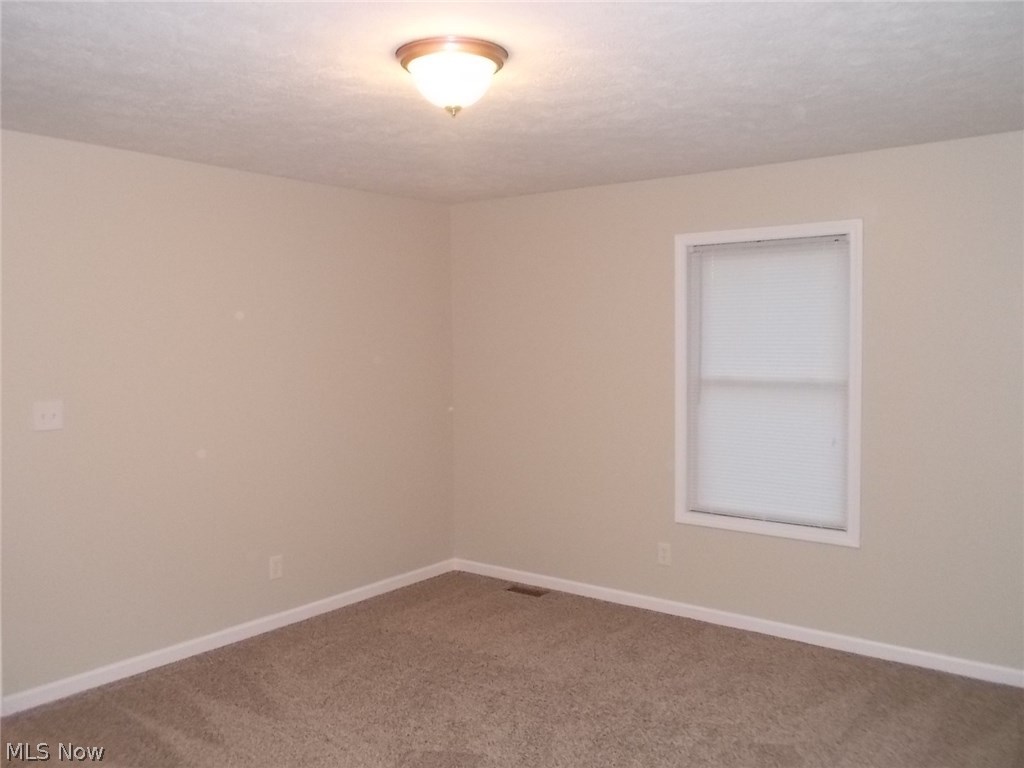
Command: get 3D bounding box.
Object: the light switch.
[{"bbox_3d":[-1.975,0.135,3.664,0.018,0.122,0.122,2,4,37],"label":"light switch"}]

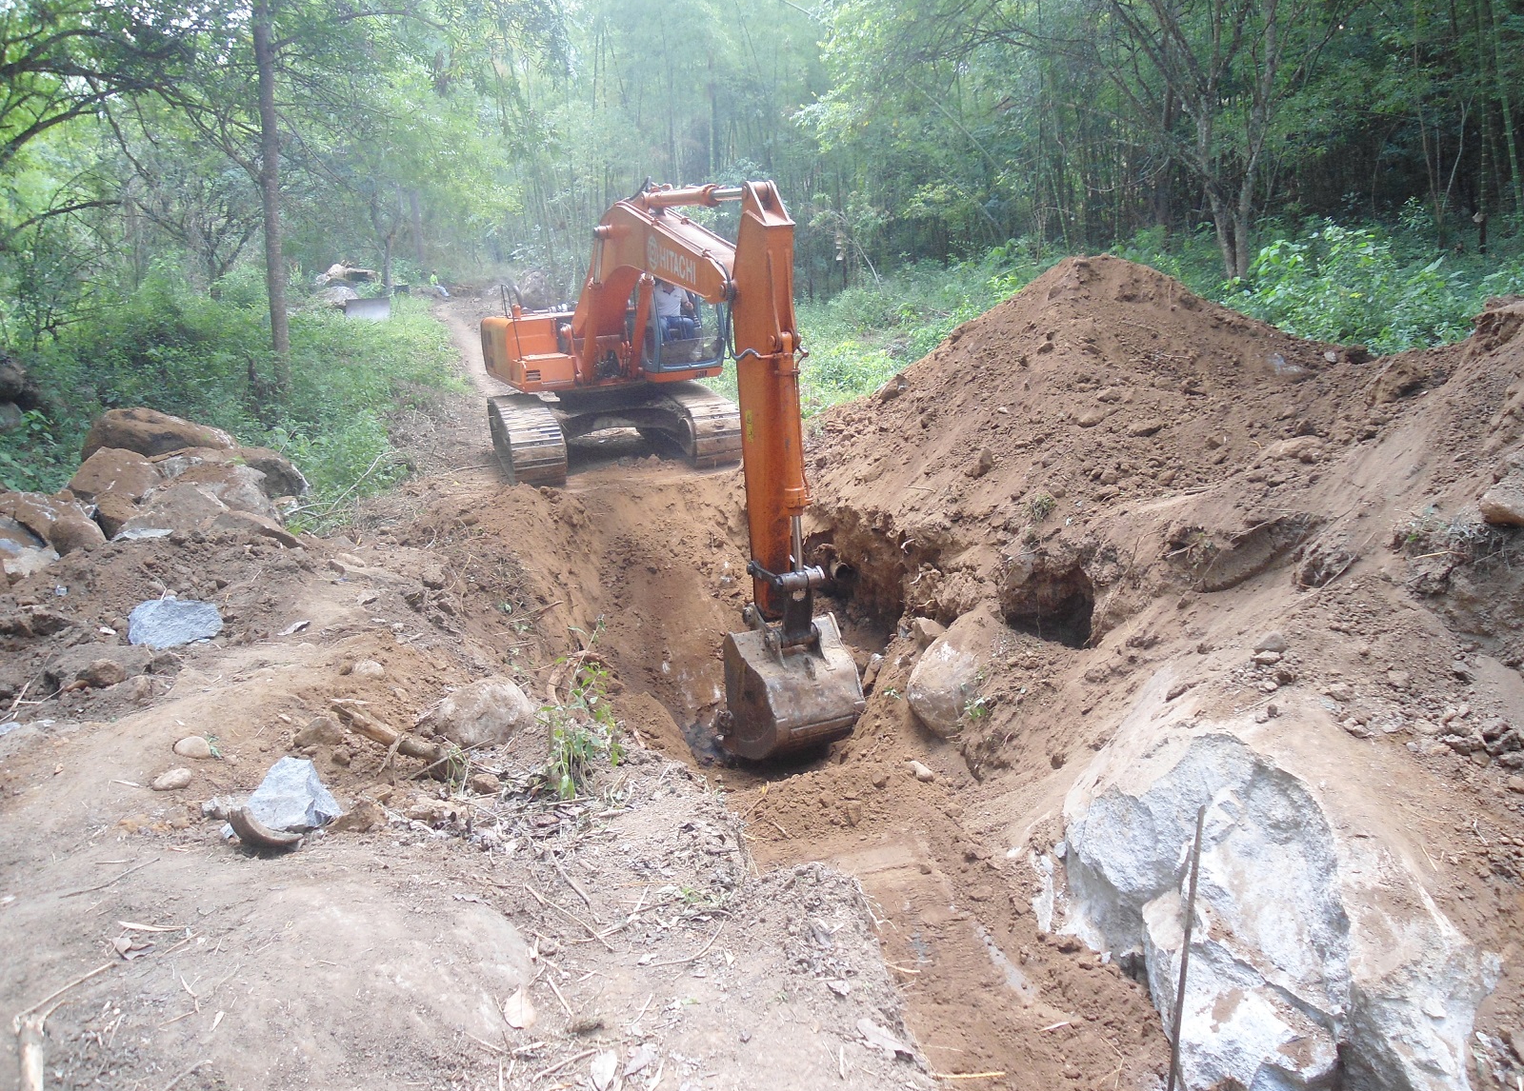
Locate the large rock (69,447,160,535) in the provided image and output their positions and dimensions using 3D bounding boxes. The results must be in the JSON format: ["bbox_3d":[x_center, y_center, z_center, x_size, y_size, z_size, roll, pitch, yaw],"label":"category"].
[{"bbox_3d":[-5.823,-0.477,10.300,0.800,0.760,0.720,-8,13,-29],"label":"large rock"}]

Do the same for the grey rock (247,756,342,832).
[{"bbox_3d":[-1.633,0.880,4.000,0.320,0.210,0.240,-8,17,-22],"label":"grey rock"}]

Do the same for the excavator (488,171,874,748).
[{"bbox_3d":[-1.421,-1.583,13.666,2.950,4.950,9.750,-10,17,-21],"label":"excavator"}]

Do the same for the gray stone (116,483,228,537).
[{"bbox_3d":[-5.041,-0.291,9.800,0.880,0.460,0.650,-8,12,-27],"label":"gray stone"}]

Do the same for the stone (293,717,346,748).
[{"bbox_3d":[-1.821,0.775,4.700,0.190,0.100,0.140,-8,17,-21],"label":"stone"}]

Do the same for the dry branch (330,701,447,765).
[{"bbox_3d":[-1.516,0.767,4.650,0.680,0.130,0.130,15,19,31],"label":"dry branch"}]

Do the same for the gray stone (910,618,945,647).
[{"bbox_3d":[1.418,0.742,9.700,0.320,0.260,0.280,-1,11,8],"label":"gray stone"}]

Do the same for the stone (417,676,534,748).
[{"bbox_3d":[-1.221,0.716,4.900,0.510,0.290,0.400,-5,11,-15],"label":"stone"}]

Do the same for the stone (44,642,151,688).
[{"bbox_3d":[-3.334,0.601,5.750,0.480,0.190,0.330,-9,13,-31],"label":"stone"}]

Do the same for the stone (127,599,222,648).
[{"bbox_3d":[-3.330,0.443,6.500,0.510,0.220,0.340,-8,12,-27],"label":"stone"}]

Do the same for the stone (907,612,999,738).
[{"bbox_3d":[1.562,1.050,9.300,0.800,1.000,0.800,0,11,9],"label":"stone"}]

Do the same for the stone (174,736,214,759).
[{"bbox_3d":[-2.289,0.811,4.600,0.145,0.075,0.115,-9,17,-26],"label":"stone"}]

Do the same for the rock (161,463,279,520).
[{"bbox_3d":[-4.833,-0.483,10.200,1.000,0.480,0.680,-9,17,-25],"label":"rock"}]

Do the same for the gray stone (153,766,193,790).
[{"bbox_3d":[-2.212,0.874,4.300,0.145,0.075,0.105,-10,17,-27],"label":"gray stone"}]

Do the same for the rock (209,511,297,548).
[{"bbox_3d":[-4.293,-0.136,9.700,0.700,0.280,0.460,-9,17,-24],"label":"rock"}]

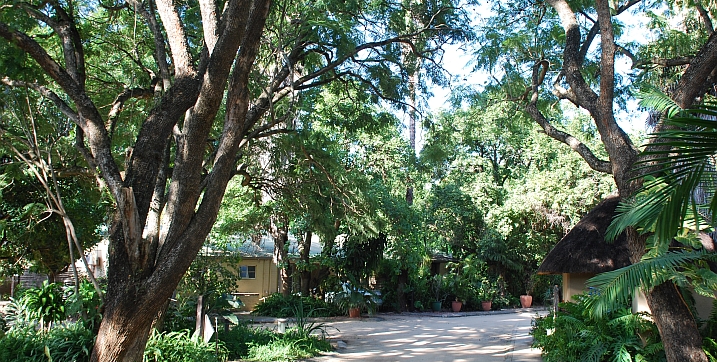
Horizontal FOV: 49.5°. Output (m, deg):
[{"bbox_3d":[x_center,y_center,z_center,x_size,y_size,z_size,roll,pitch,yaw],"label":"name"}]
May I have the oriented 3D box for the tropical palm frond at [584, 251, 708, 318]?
[{"bbox_3d":[2.727,0.967,7.337,1.200,0.620,0.700,1,-7,-11],"label":"tropical palm frond"}]

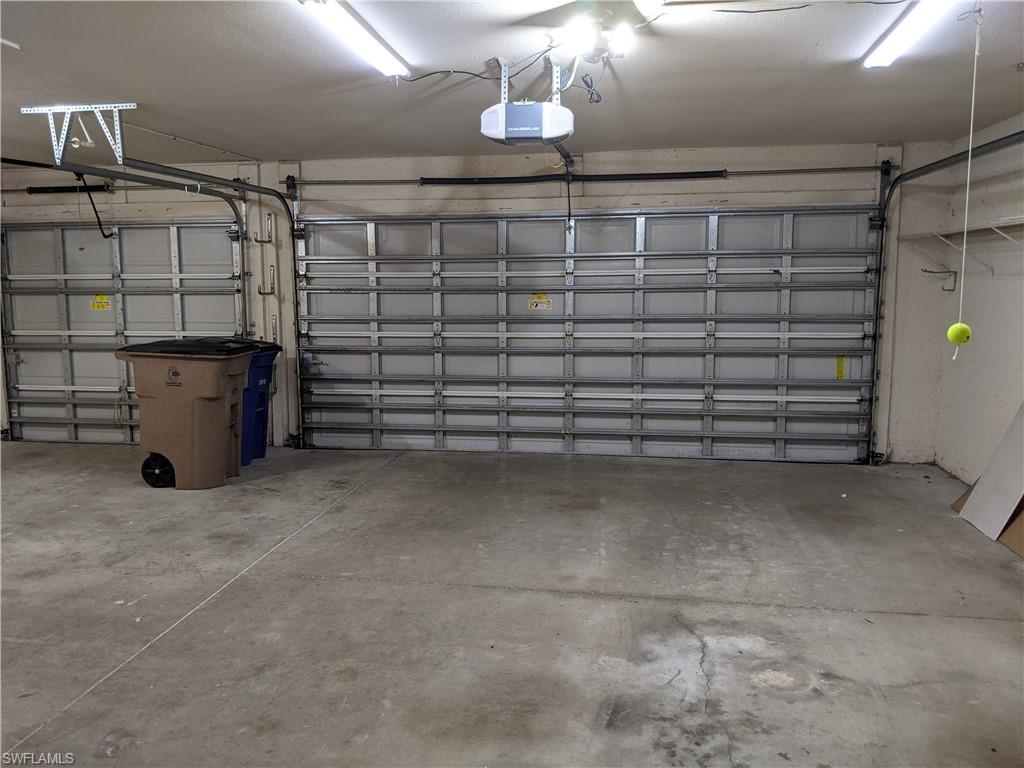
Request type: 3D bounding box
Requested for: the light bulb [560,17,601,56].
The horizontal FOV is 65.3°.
[{"bbox_3d":[0.274,-1.389,3.192,0.170,0.160,0.170,1,7,8],"label":"light bulb"}]

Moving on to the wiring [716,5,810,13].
[{"bbox_3d":[0.957,-1.429,3.039,0.380,0.030,0.040,1,7,8],"label":"wiring"}]

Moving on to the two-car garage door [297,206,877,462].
[{"bbox_3d":[0.531,-0.413,6.826,4.880,2.130,0.130,1,7,8],"label":"two-car garage door"}]

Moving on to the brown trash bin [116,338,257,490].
[{"bbox_3d":[-2.411,0.211,6.134,0.890,1.080,0.690,0,7,1],"label":"brown trash bin"}]

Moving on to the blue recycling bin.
[{"bbox_3d":[-2.428,0.126,6.798,0.880,1.080,0.690,0,7,1],"label":"blue recycling bin"}]

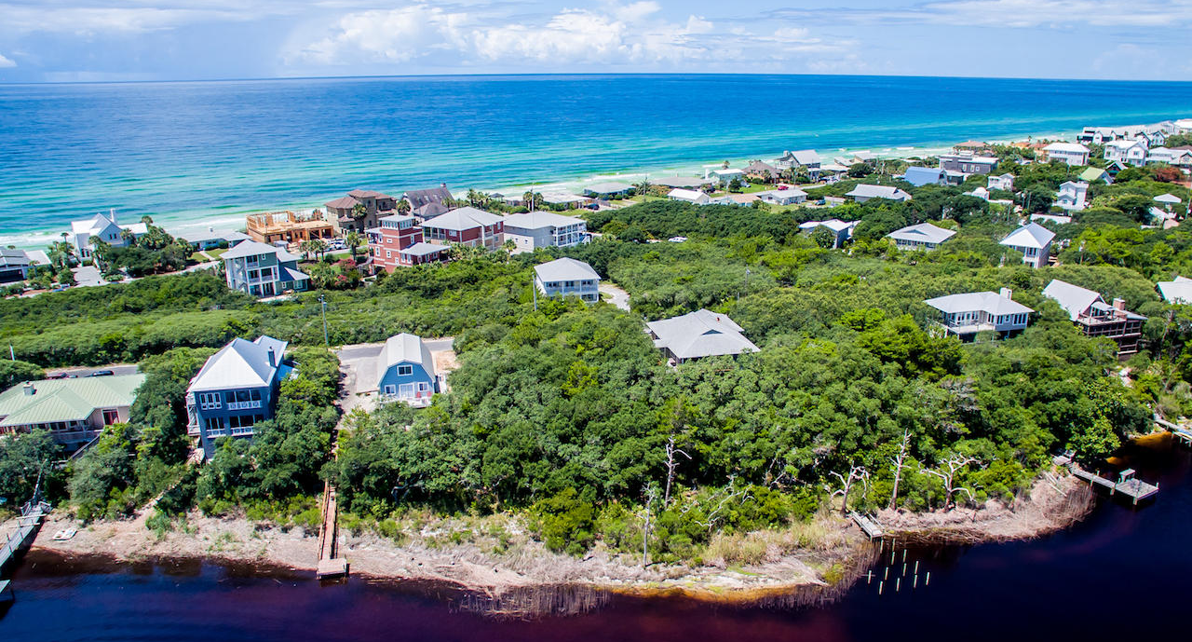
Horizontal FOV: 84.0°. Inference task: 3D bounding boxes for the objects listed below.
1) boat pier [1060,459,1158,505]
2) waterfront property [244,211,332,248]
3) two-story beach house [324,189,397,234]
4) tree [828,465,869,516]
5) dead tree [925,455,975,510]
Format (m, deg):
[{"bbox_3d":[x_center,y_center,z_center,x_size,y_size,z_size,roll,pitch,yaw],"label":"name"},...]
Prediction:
[{"bbox_3d":[63.030,19.110,81.820,4.900,2.100,9.300,-13,24,-30],"label":"boat pier"},{"bbox_3d":[-82.910,-26.100,178.960,18.500,6.000,12.500,-16,26,-37],"label":"waterfront property"},{"bbox_3d":[-65.710,-31.860,186.090,16.000,11.000,12.000,-17,26,-39],"label":"two-story beach house"},{"bbox_3d":[28.800,19.140,75.640,4.500,6.900,3.600,0,20,0],"label":"tree"},{"bbox_3d":[40.660,18.070,74.950,6.300,7.400,4.500,0,21,0],"label":"dead tree"}]

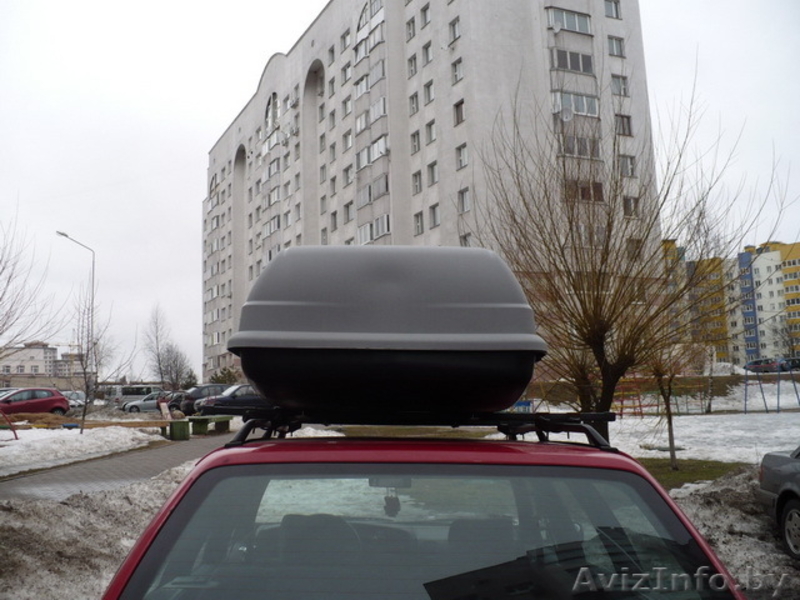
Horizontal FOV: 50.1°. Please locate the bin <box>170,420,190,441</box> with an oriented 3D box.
[{"bbox_3d":[-6.417,3.815,25.000,0.560,0.580,0.560,-1,-6,0],"label":"bin"}]

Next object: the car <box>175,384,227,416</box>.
[{"bbox_3d":[-8.926,5.029,43.000,4.400,1.500,1.750,4,-7,-37],"label":"car"}]

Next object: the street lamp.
[{"bbox_3d":[-14.421,1.266,38.000,1.700,8.600,0.300,1,-6,-17],"label":"street lamp"}]

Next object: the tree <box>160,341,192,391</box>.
[{"bbox_3d":[-20.910,6.923,80.000,3.000,6.000,3.000,-1,-6,0],"label":"tree"}]

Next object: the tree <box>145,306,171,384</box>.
[{"bbox_3d":[-22.687,5.099,80.000,2.600,9.400,2.600,-1,-6,0],"label":"tree"}]

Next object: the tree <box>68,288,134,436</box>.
[{"bbox_3d":[-9.425,1.847,27.000,2.100,4.700,2.000,-1,-6,0],"label":"tree"}]

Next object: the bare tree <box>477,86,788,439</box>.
[{"bbox_3d":[4.622,-0.507,17.000,5.900,7.400,5.600,-1,-6,0],"label":"bare tree"}]

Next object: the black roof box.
[{"bbox_3d":[-0.070,0.135,2.980,0.820,0.460,1.680,-1,-6,-3],"label":"black roof box"}]

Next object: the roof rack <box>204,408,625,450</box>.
[{"bbox_3d":[0.025,0.460,3.200,1.250,0.130,1.500,-1,-6,-3],"label":"roof rack"}]

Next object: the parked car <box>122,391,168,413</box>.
[{"bbox_3d":[-15.855,6.561,55.000,4.400,1.430,1.720,1,-6,-17],"label":"parked car"}]

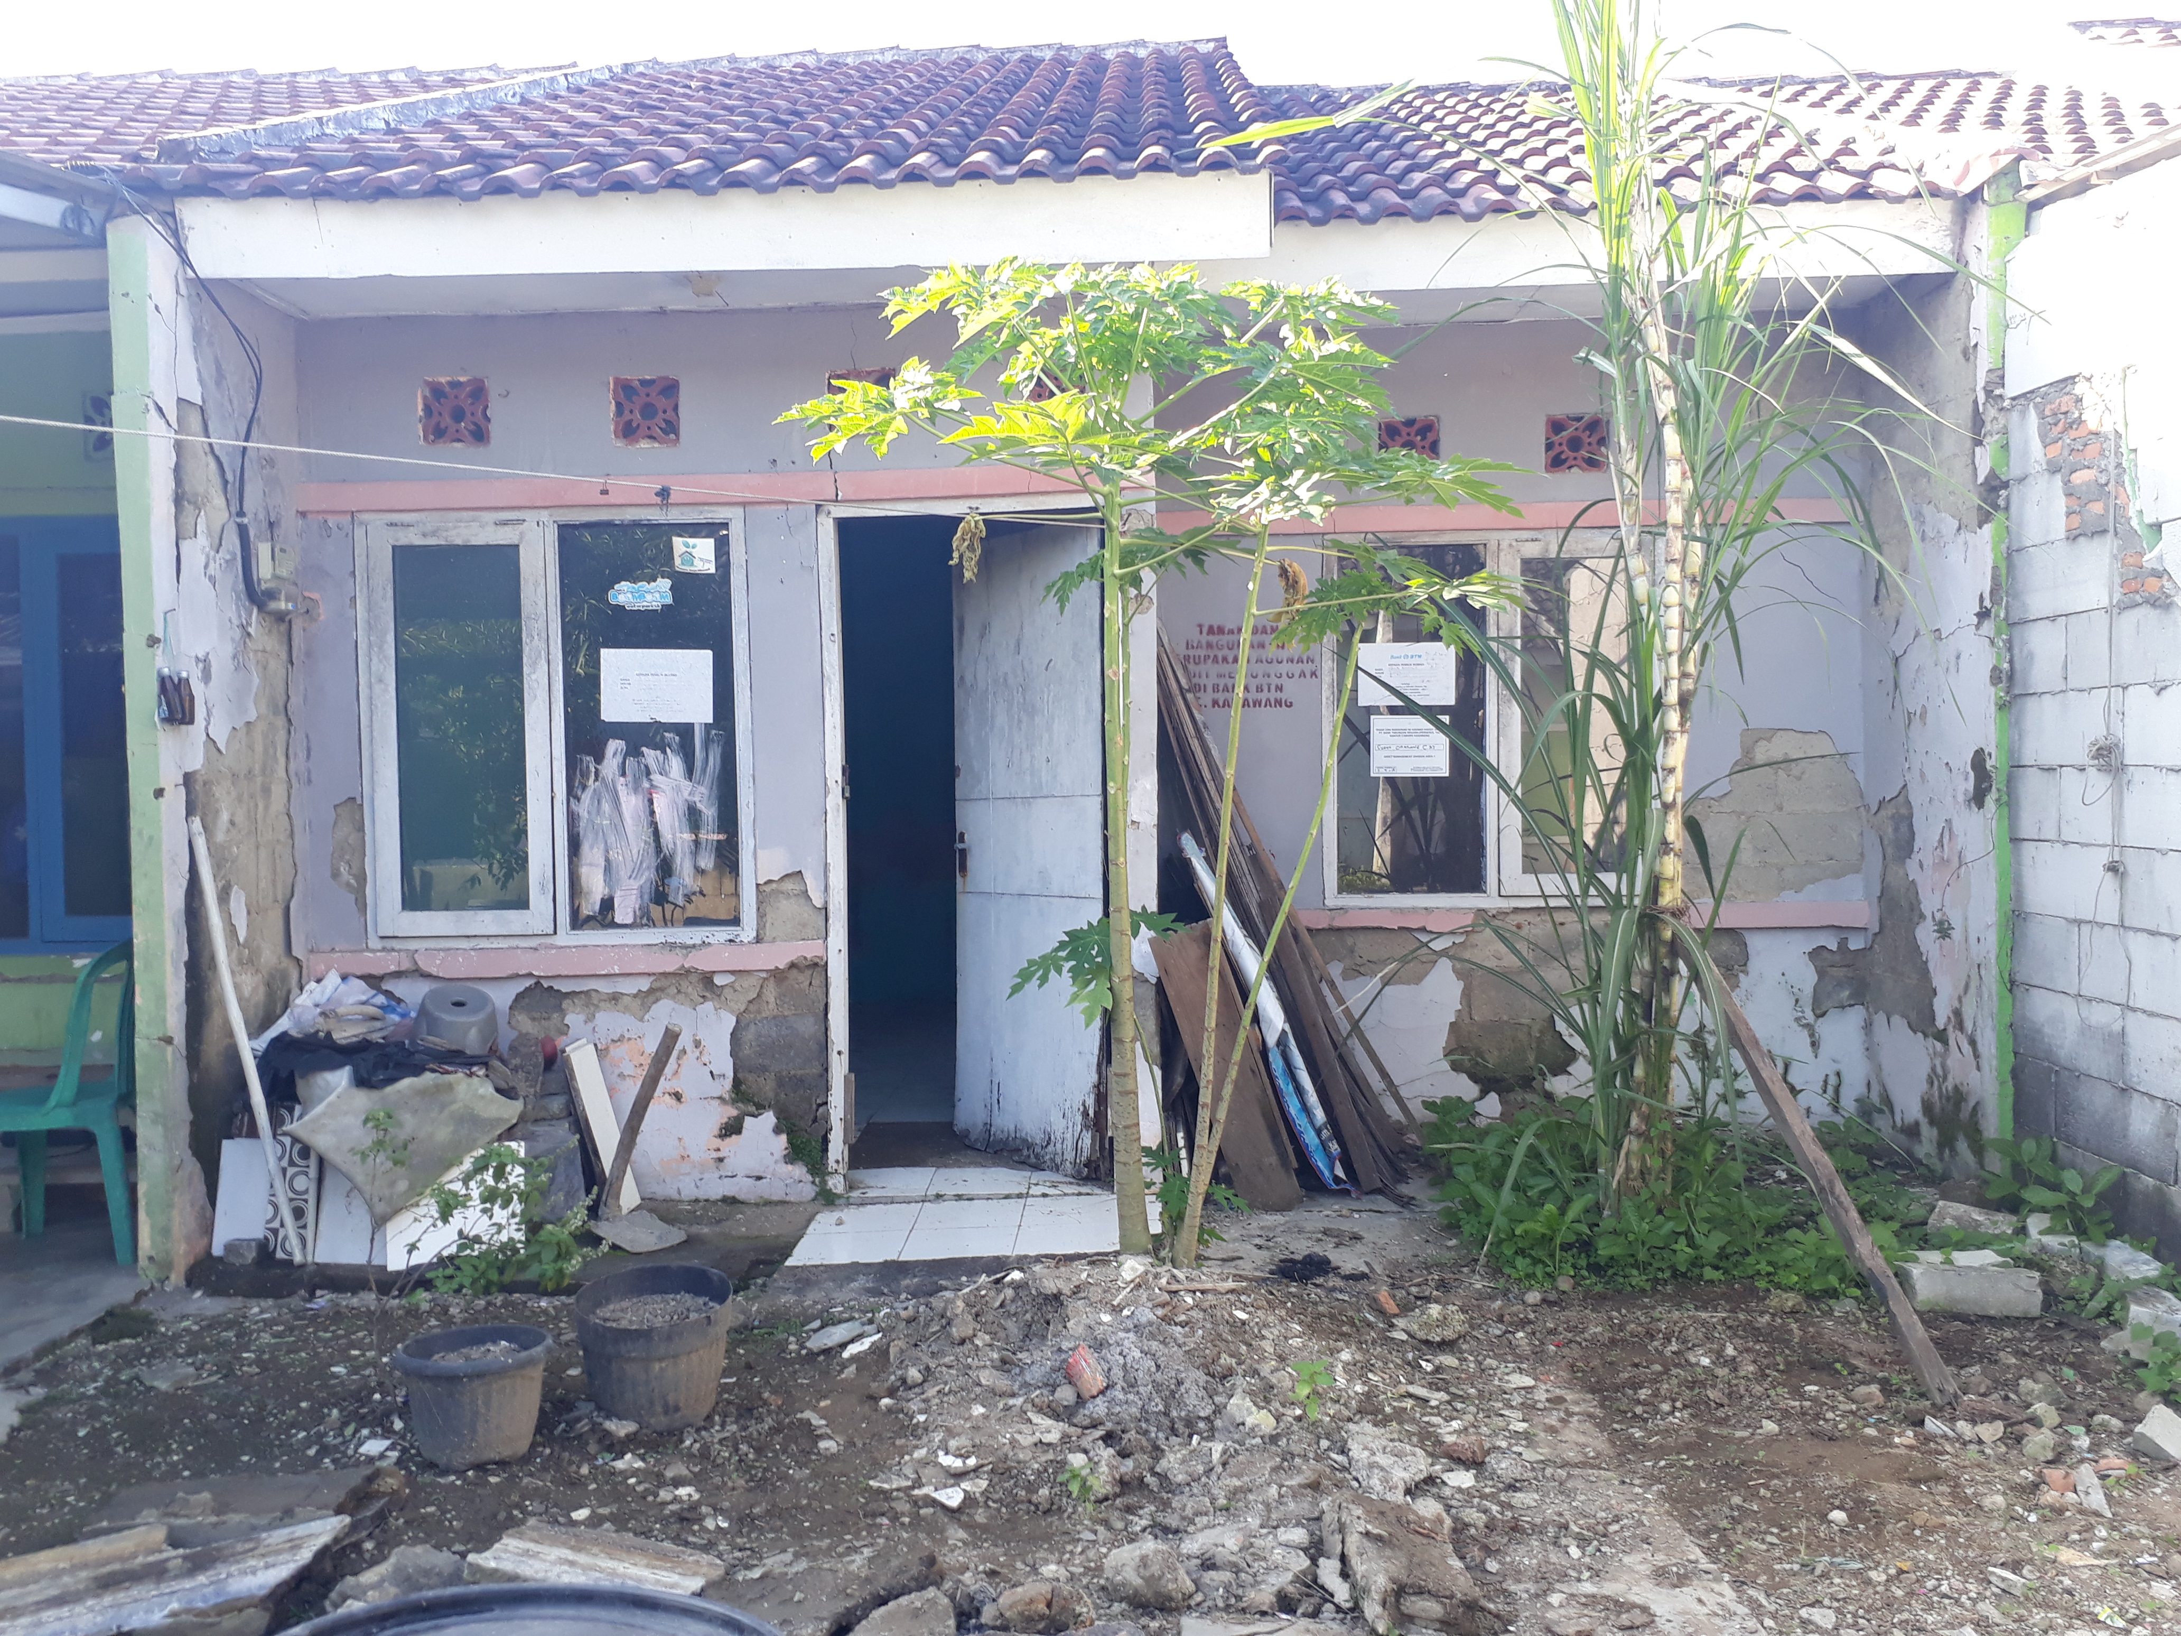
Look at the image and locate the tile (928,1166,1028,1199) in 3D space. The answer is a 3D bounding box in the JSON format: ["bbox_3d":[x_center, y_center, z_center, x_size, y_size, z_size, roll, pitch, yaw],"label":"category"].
[{"bbox_3d":[-0.334,1.111,5.167,0.300,0.010,0.300,-1,2,0],"label":"tile"}]

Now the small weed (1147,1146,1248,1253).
[{"bbox_3d":[0.284,1.014,4.540,0.250,0.270,0.220,-1,2,0],"label":"small weed"}]

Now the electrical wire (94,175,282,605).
[{"bbox_3d":[-2.442,-1.111,4.577,0.180,1.020,0.640,-1,1,0],"label":"electrical wire"}]

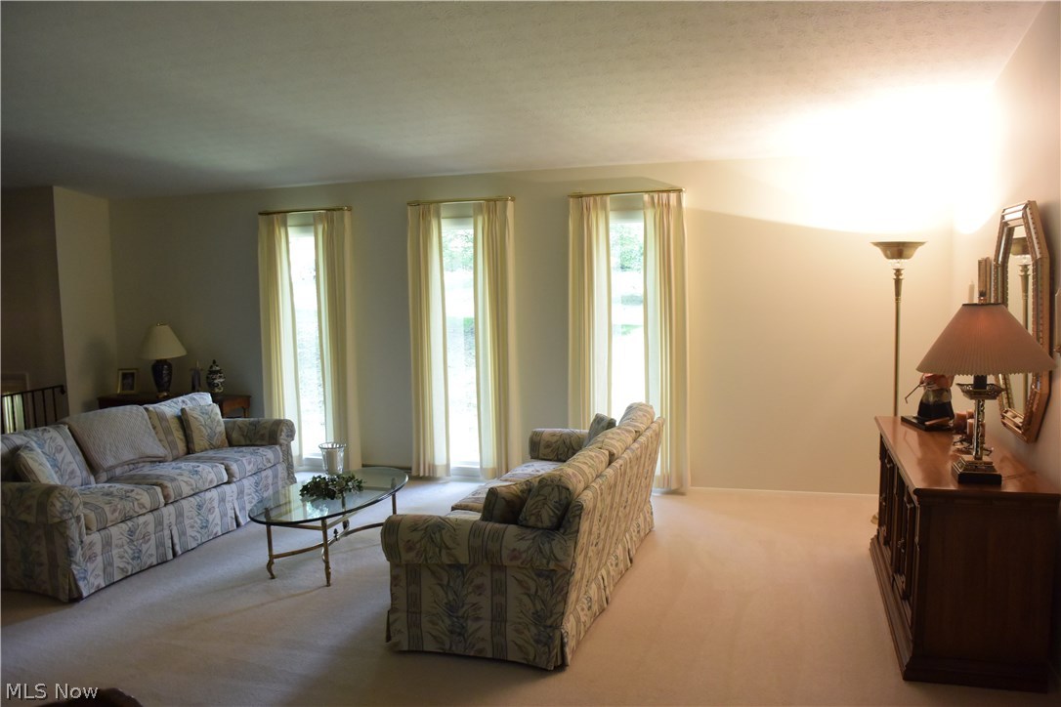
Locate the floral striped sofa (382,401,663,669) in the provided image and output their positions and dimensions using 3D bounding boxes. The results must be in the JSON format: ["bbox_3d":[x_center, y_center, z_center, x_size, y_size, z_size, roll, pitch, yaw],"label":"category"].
[{"bbox_3d":[0.097,0.803,4.287,0.909,0.809,2.079,0,5,19],"label":"floral striped sofa"}]

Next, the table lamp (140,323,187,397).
[{"bbox_3d":[-3.334,0.058,7.212,0.390,0.690,0.390,0,5,19],"label":"table lamp"}]

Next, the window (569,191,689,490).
[{"bbox_3d":[0.755,-0.107,6.147,0.905,2.258,0.130,0,5,19],"label":"window"}]

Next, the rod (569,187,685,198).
[{"bbox_3d":[0.737,-1.228,6.123,0.886,0.040,0.080,0,4,16],"label":"rod"}]

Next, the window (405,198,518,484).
[{"bbox_3d":[-0.532,-0.102,6.569,0.944,2.278,0.140,0,4,16],"label":"window"}]

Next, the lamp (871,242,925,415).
[{"bbox_3d":[2.324,0.197,5.052,0.305,1.797,0.305,0,5,19],"label":"lamp"}]

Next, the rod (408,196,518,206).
[{"bbox_3d":[-0.561,-1.236,6.485,0.927,0.040,0.080,0,4,16],"label":"rod"}]

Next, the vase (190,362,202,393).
[{"bbox_3d":[-3.102,0.222,7.375,0.100,0.300,0.090,0,5,19],"label":"vase"}]

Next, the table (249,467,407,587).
[{"bbox_3d":[-1.149,1.008,4.690,0.705,0.394,1.330,0,4,16],"label":"table"}]

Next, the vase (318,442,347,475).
[{"bbox_3d":[-1.284,0.689,5.165,0.175,0.182,0.175,0,4,16],"label":"vase"}]

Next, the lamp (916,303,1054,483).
[{"bbox_3d":[1.755,0.152,3.103,0.470,0.695,0.470,0,4,16],"label":"lamp"}]

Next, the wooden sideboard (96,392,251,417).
[{"bbox_3d":[-3.163,0.734,7.107,1.270,0.687,0.420,0,4,16],"label":"wooden sideboard"}]

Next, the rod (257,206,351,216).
[{"bbox_3d":[-1.992,-1.249,6.984,0.967,0.045,0.090,0,5,19],"label":"rod"}]

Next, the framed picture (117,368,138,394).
[{"bbox_3d":[-3.804,0.263,7.520,0.190,0.250,0.050,-1,-8,4],"label":"framed picture"}]

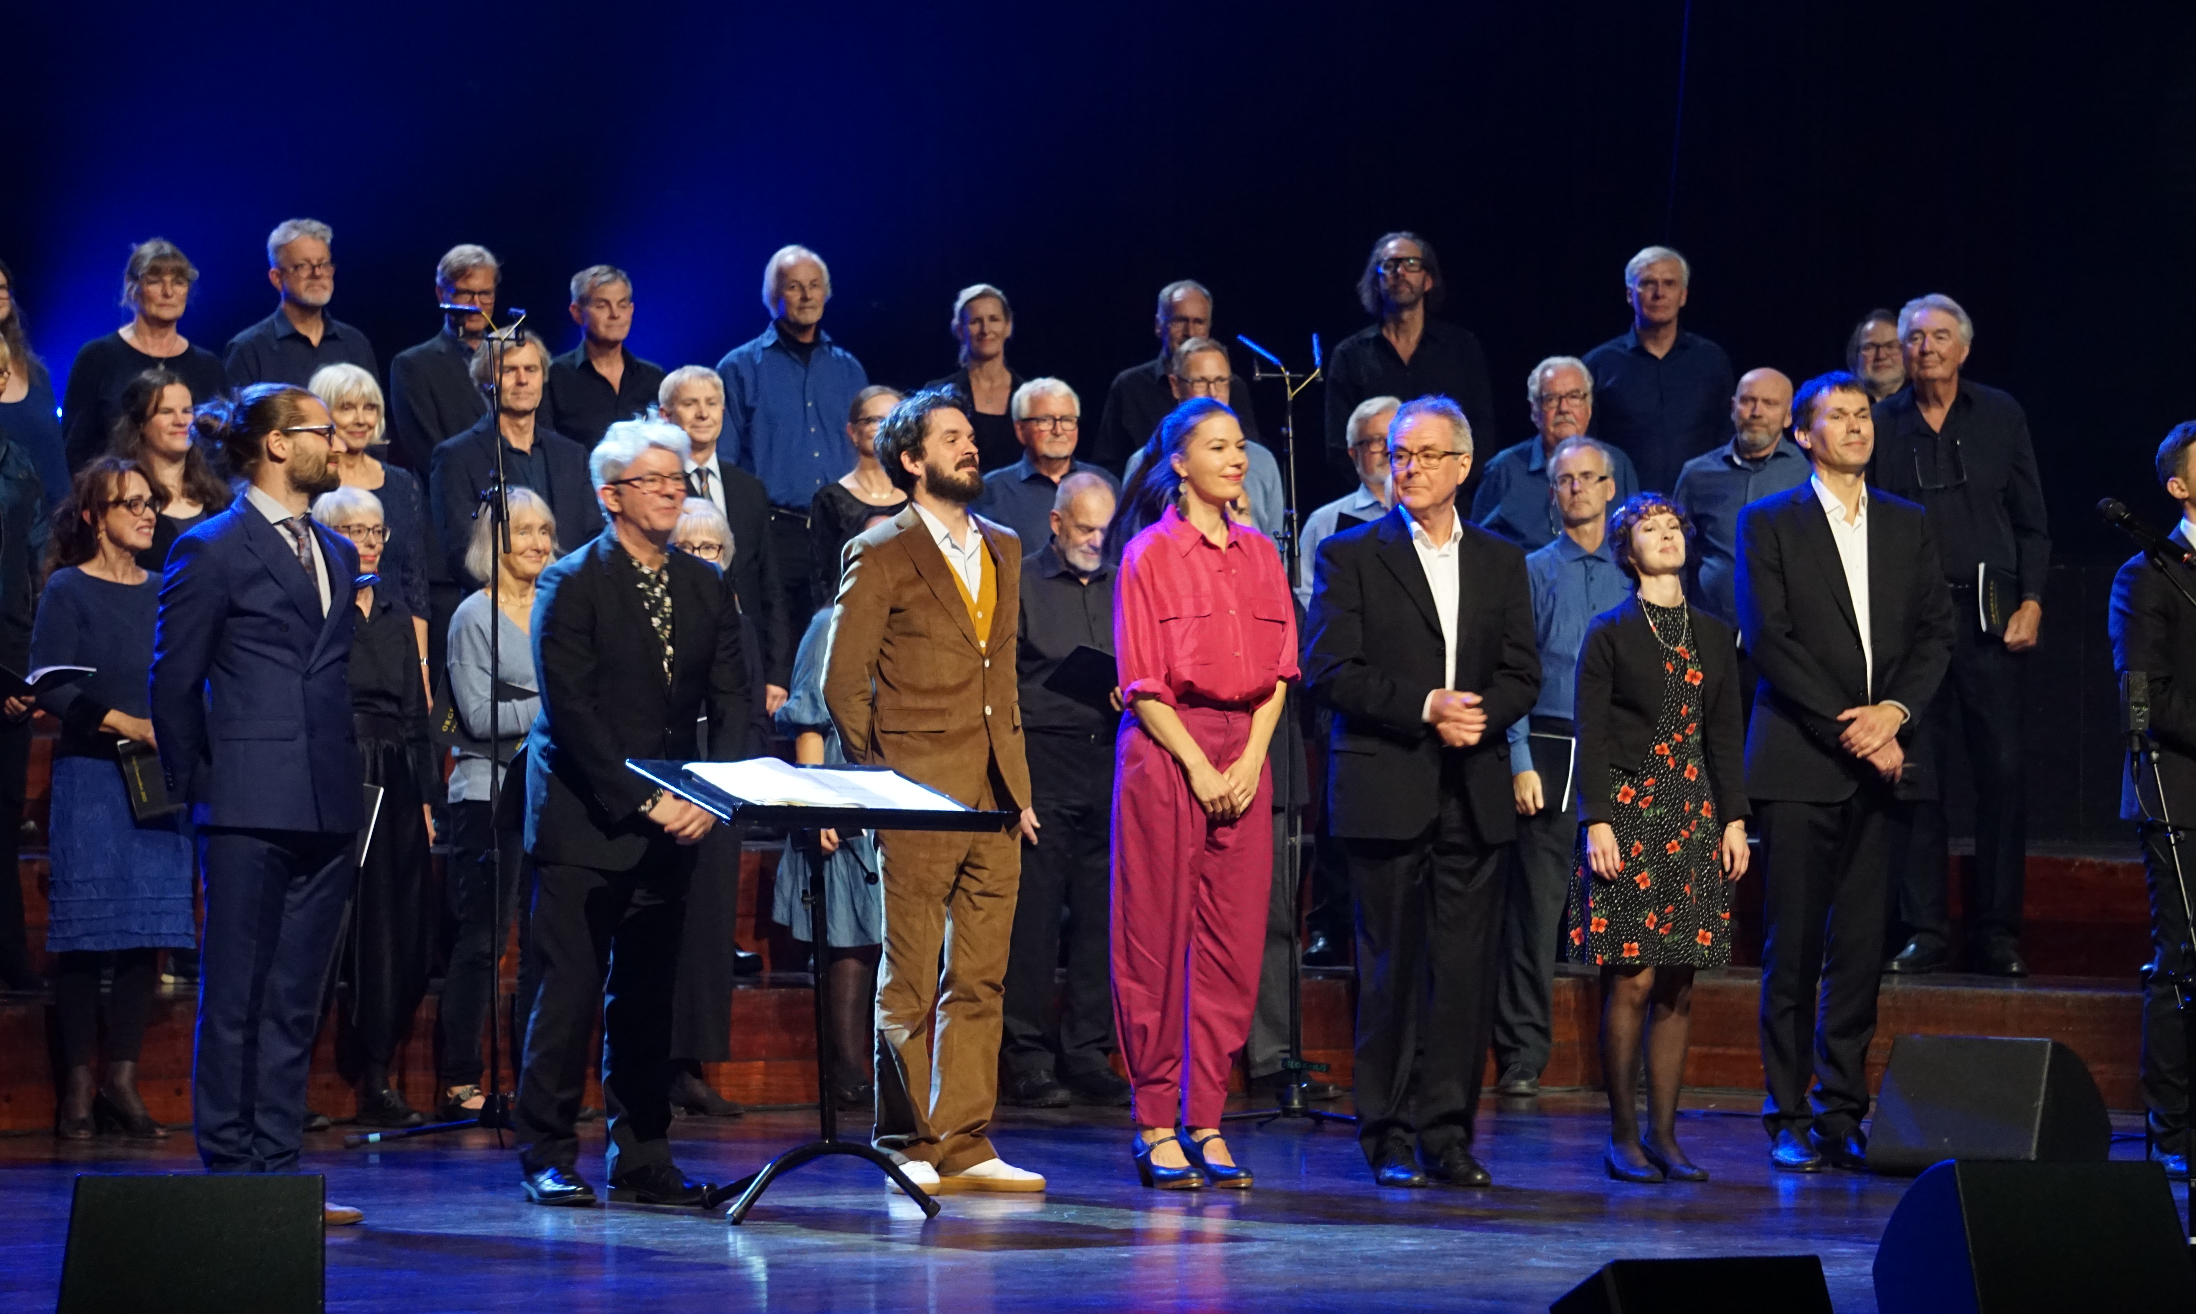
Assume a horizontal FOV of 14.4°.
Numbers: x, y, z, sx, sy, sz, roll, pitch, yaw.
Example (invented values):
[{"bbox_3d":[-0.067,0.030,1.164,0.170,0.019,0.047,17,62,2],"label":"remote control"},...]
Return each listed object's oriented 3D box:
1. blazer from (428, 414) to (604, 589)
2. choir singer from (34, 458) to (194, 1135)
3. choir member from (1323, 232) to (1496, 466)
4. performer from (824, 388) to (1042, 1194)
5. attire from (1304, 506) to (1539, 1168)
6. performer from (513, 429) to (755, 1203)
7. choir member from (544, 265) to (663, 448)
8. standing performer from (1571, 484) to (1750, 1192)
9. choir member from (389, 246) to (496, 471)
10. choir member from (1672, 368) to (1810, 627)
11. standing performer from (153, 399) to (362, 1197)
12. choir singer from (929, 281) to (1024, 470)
[{"bbox_3d":[-1.560,-0.271,23.200,0.500,0.763,0.310,0,0,-10],"label":"blazer"},{"bbox_3d":[-2.463,0.349,21.760,0.450,1.690,0.350,0,0,-30],"label":"choir singer"},{"bbox_3d":[0.899,-0.361,25.000,0.520,1.735,0.320,0,0,2],"label":"choir member"},{"bbox_3d":[-0.375,0.295,19.600,0.500,1.811,0.380,0,1,-42],"label":"performer"},{"bbox_3d":[0.735,0.410,19.680,0.530,1.505,0.350,0,0,-18],"label":"attire"},{"bbox_3d":[-1.038,0.338,19.300,0.510,1.731,0.400,0,1,-35],"label":"performer"},{"bbox_3d":[-1.446,-0.290,25.400,0.460,1.730,0.320,0,0,-15],"label":"choir member"},{"bbox_3d":[1.304,0.418,20.100,0.450,1.585,0.330,0,0,-25],"label":"standing performer"},{"bbox_3d":[-1.882,-0.310,25.300,0.500,1.760,0.330,0,0,-20],"label":"choir member"},{"bbox_3d":[1.878,0.025,24.600,0.520,1.720,0.340,0,0,3],"label":"choir member"},{"bbox_3d":[-1.805,0.300,18.600,0.380,1.790,0.480,0,0,42],"label":"standing performer"},{"bbox_3d":[-0.353,-0.270,25.300,0.440,1.640,0.300,0,0,-3],"label":"choir singer"}]

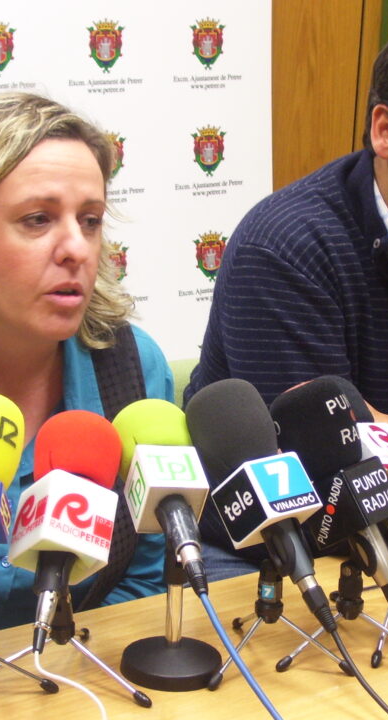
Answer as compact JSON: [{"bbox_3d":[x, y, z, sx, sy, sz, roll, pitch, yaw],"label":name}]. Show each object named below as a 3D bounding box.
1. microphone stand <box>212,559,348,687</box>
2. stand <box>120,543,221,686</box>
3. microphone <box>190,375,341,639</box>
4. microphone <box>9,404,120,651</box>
[{"bbox_3d":[0.064,0.217,1.781,0.142,0.118,0.126,-2,16,-18],"label":"microphone stand"},{"bbox_3d":[-0.017,0.226,1.720,0.092,0.125,0.092,2,15,-3],"label":"stand"},{"bbox_3d":[0.069,0.134,1.737,0.079,0.242,0.079,-10,-24,-36],"label":"microphone"},{"bbox_3d":[-0.112,0.149,1.678,0.079,0.223,0.079,23,-33,-23],"label":"microphone"}]

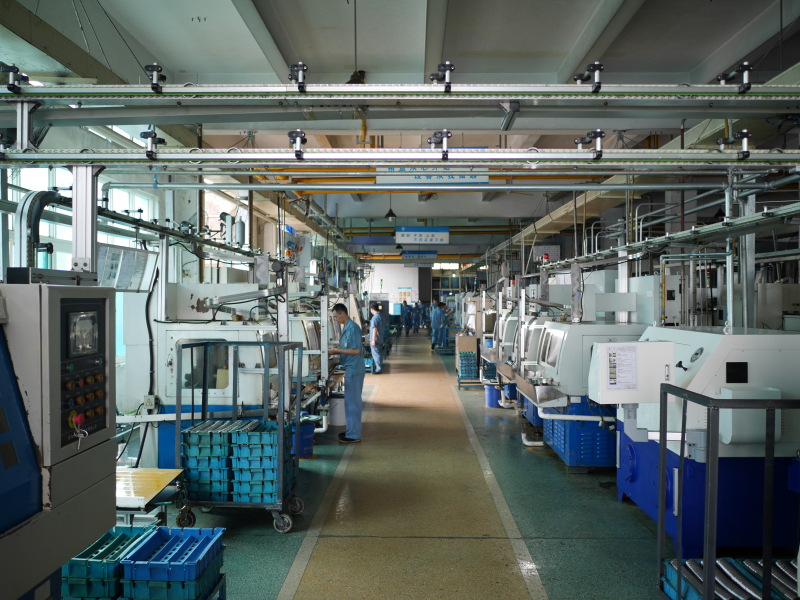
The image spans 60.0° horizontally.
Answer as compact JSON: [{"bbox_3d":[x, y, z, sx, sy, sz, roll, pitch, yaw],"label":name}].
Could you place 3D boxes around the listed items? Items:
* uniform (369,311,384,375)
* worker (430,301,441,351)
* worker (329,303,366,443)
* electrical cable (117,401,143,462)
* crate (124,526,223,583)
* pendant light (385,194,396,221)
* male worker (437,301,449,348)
[{"bbox_3d":[-0.516,0.900,16.250,0.360,1.660,0.480,0,0,40],"label":"uniform"},{"bbox_3d":[1.310,0.900,24.300,0.480,1.650,0.360,0,0,18],"label":"worker"},{"bbox_3d":[-0.654,0.890,8.560,0.490,1.690,0.500,0,0,-3],"label":"worker"},{"bbox_3d":[-2.450,1.200,6.300,0.260,0.550,0.100,0,0,0],"label":"electrical cable"},{"bbox_3d":[-1.151,1.312,3.580,0.375,0.098,0.500,0,0,-1],"label":"crate"},{"bbox_3d":[-0.227,-2.335,17.500,0.310,0.760,0.310,0,0,0],"label":"pendant light"},{"bbox_3d":[1.620,0.920,25.000,0.480,1.600,0.480,0,0,-3],"label":"male worker"}]

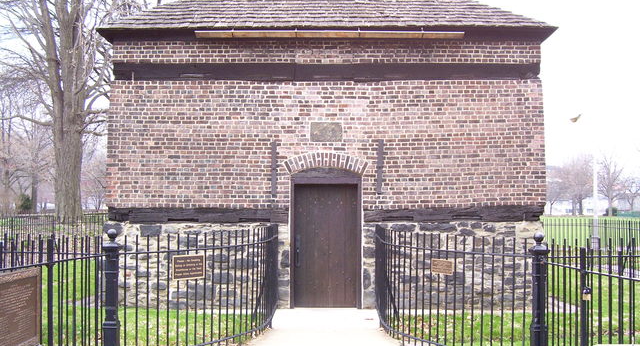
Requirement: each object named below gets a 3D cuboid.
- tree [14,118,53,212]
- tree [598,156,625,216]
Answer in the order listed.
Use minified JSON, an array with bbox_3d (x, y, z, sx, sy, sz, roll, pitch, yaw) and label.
[{"bbox_3d":[-24.335,-0.614,55.090,3.228,8.083,3.400,0,-3,0],"label":"tree"},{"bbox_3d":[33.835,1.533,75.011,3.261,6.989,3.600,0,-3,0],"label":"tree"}]

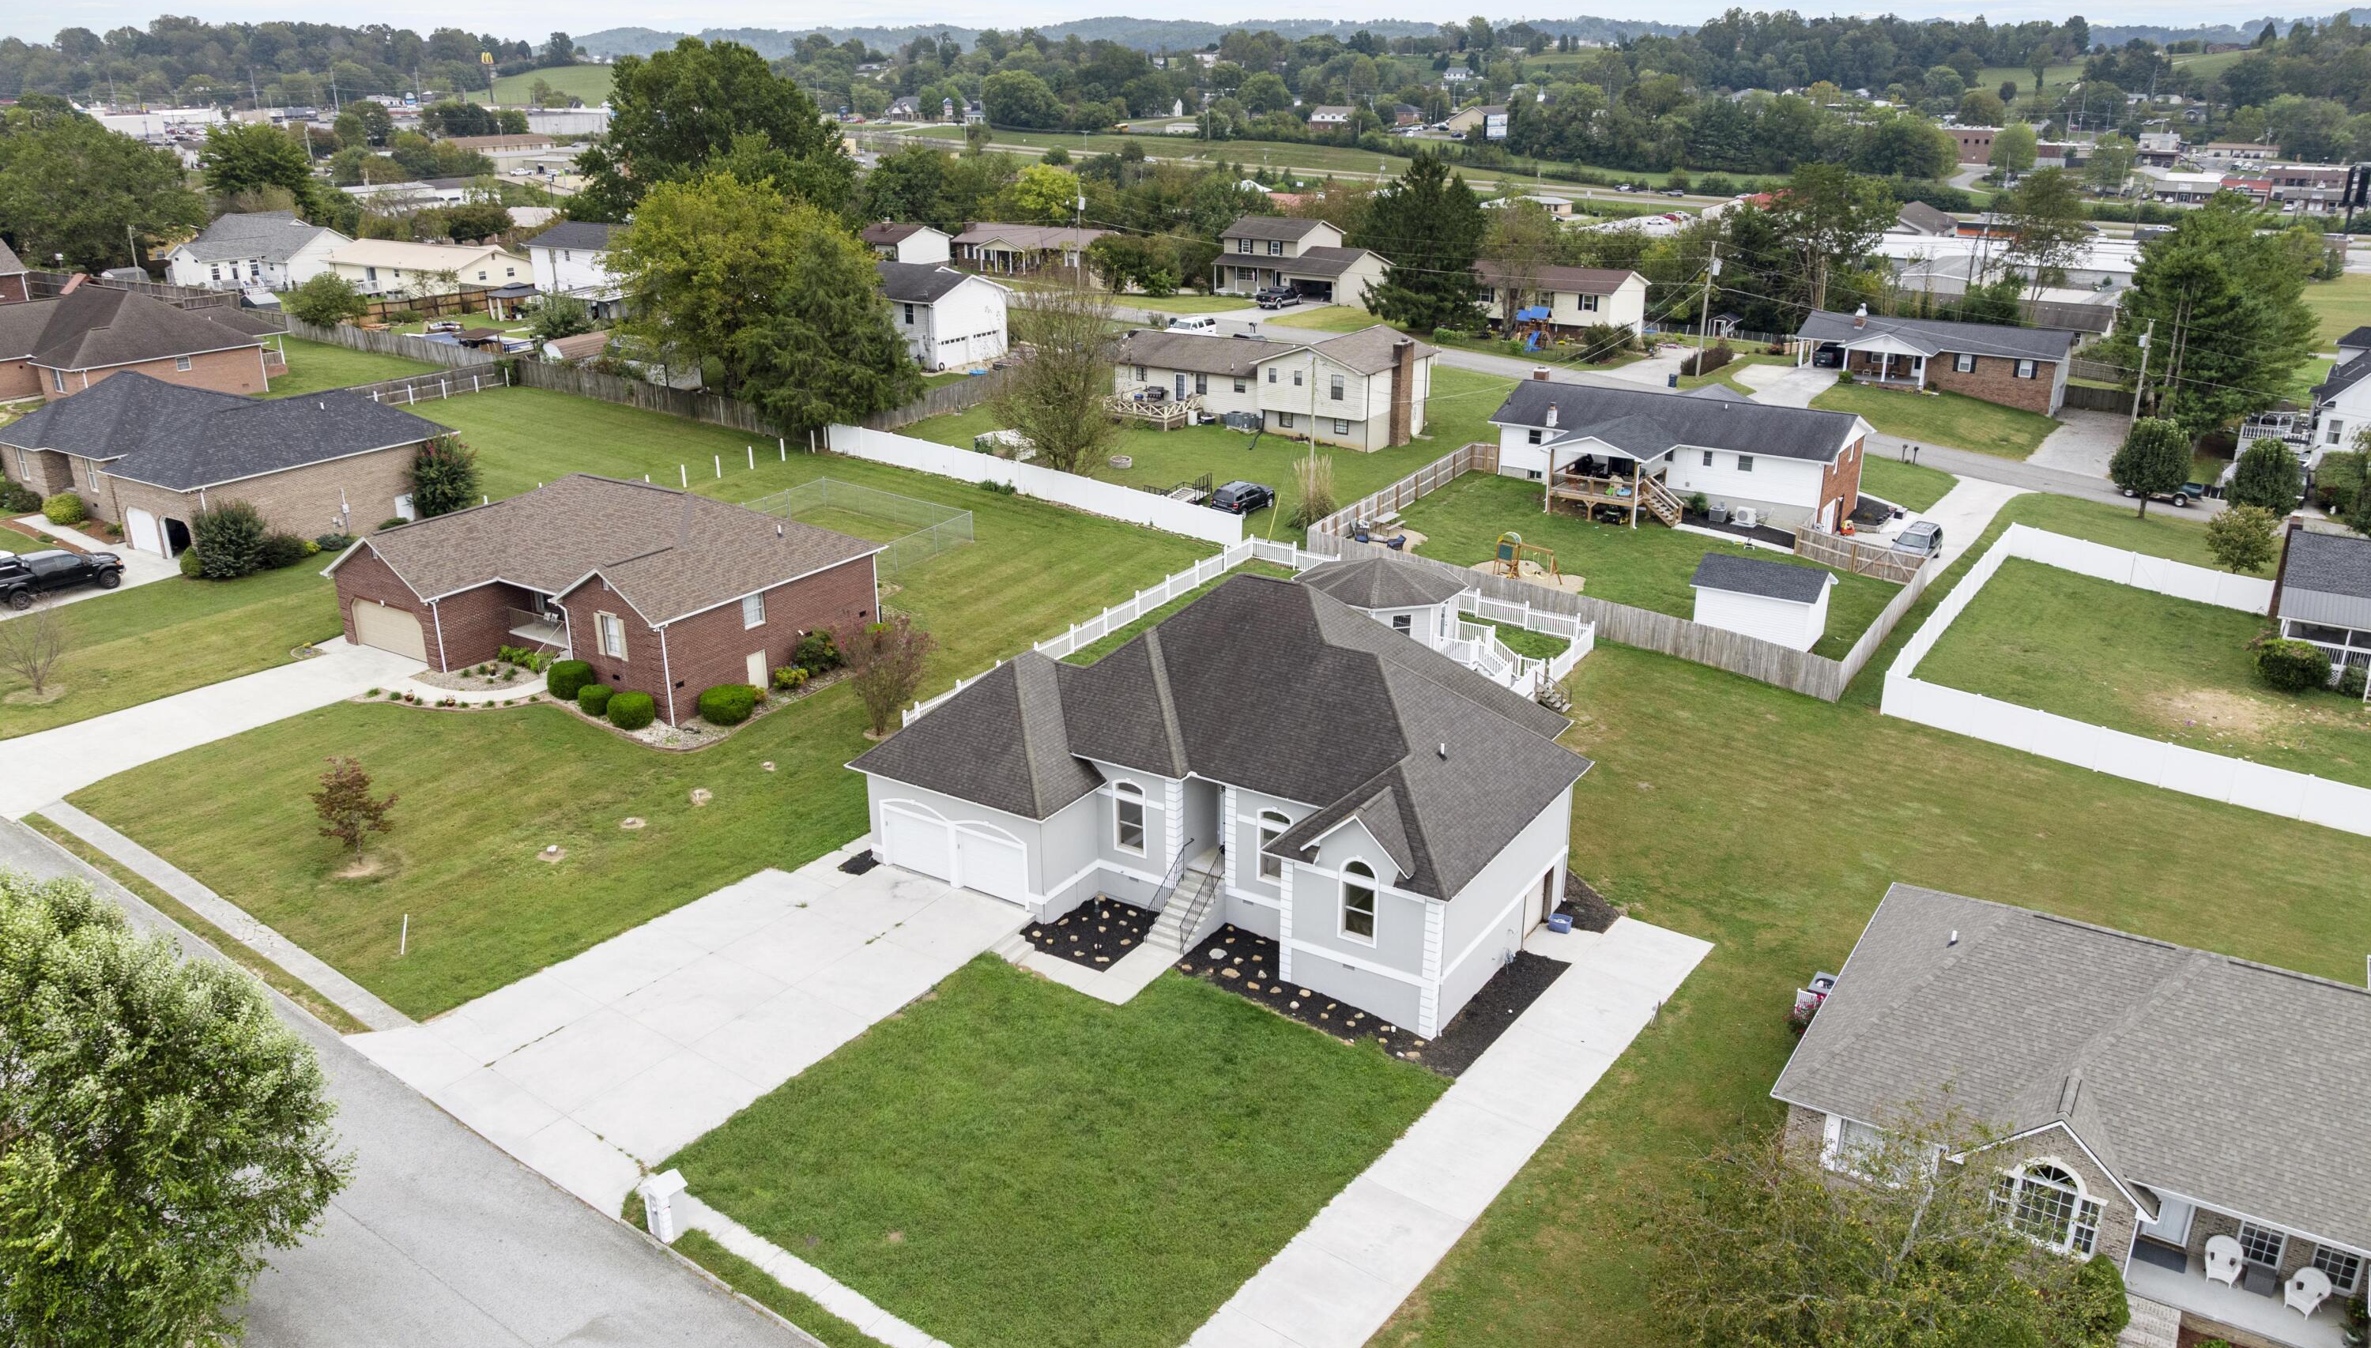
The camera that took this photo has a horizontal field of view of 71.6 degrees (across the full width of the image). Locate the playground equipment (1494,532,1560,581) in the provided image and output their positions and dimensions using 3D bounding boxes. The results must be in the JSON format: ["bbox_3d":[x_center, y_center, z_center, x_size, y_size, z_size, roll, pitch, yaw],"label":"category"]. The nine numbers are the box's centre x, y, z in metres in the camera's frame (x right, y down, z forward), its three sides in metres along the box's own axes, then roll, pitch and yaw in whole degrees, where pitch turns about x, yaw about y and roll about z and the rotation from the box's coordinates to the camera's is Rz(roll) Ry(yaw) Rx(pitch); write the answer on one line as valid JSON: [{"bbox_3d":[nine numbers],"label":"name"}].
[{"bbox_3d":[18.250,-6.283,86.624,3.800,2.400,2.200,12,24,31],"label":"playground equipment"}]

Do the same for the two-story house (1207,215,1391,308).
[{"bbox_3d":[12.608,-44.640,175.671,16.000,7.830,11.600,13,24,33],"label":"two-story house"}]

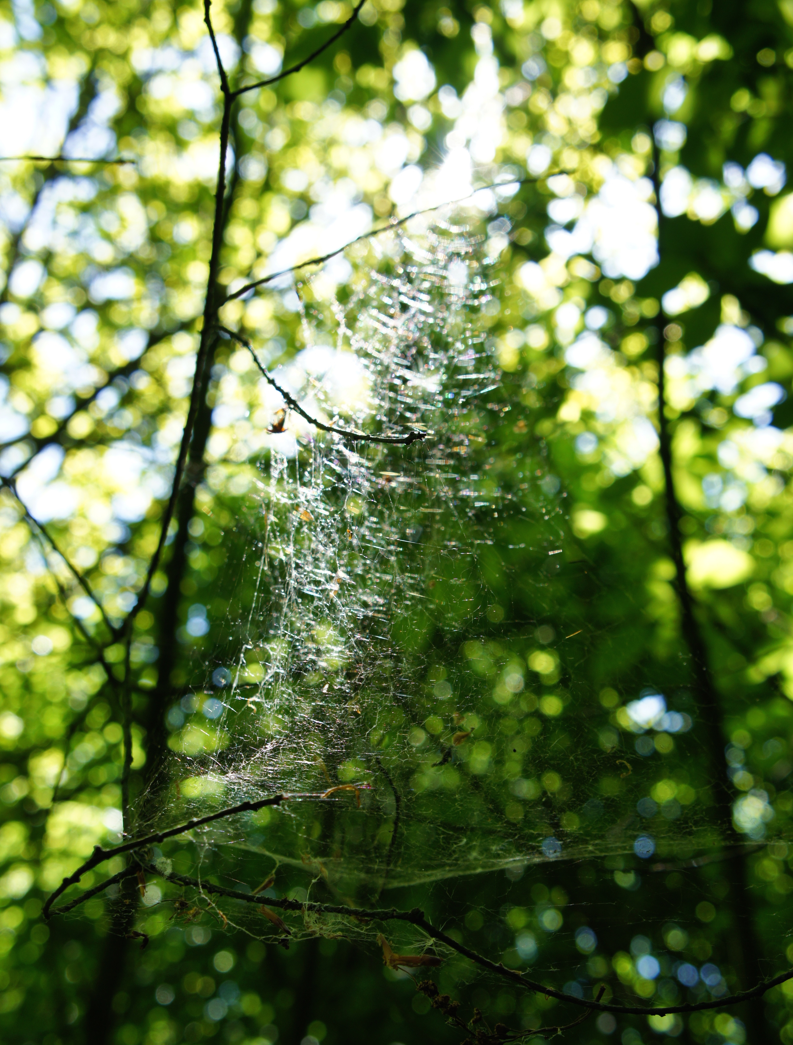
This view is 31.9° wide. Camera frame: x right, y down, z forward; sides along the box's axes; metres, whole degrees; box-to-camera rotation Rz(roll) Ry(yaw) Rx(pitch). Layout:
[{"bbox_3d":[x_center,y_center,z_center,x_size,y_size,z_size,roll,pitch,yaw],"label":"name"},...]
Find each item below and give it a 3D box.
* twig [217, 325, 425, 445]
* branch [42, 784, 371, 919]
[{"bbox_3d":[-0.034,-0.062,0.630,0.095,0.048,0.030,-10,-24,23],"label":"twig"},{"bbox_3d":[-0.083,0.144,0.610,0.138,0.046,0.040,-3,-22,9],"label":"branch"}]

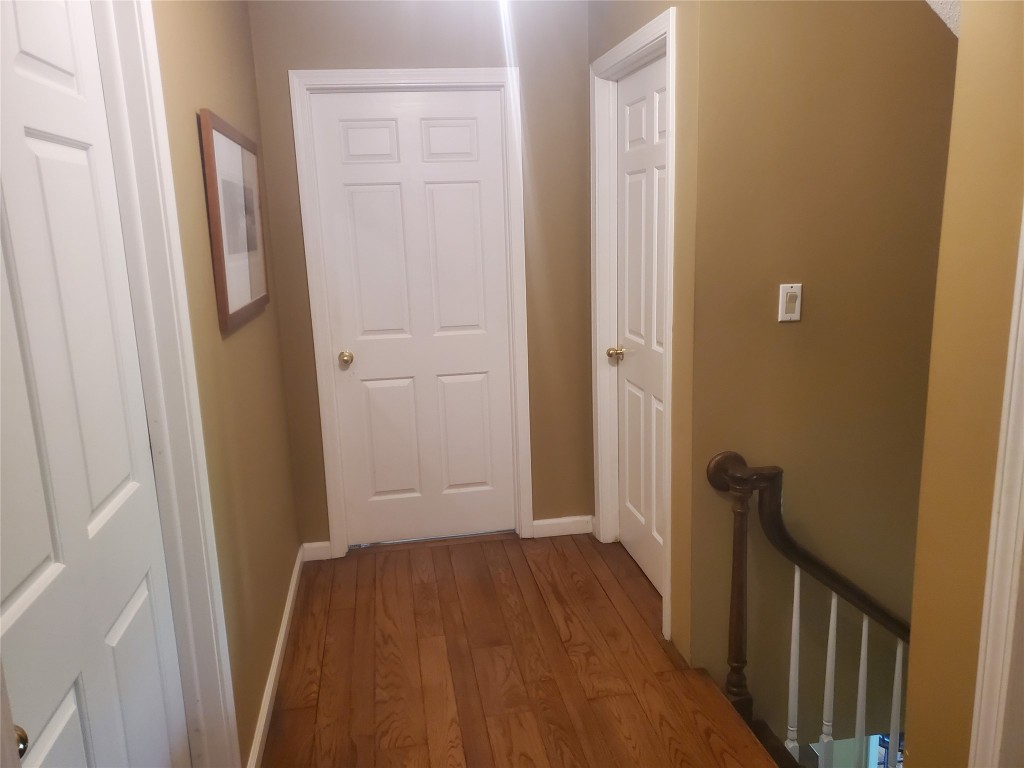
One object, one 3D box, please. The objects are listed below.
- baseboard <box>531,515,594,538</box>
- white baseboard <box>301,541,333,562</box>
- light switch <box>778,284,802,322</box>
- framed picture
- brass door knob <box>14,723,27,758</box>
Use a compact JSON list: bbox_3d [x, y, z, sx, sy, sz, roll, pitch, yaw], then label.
[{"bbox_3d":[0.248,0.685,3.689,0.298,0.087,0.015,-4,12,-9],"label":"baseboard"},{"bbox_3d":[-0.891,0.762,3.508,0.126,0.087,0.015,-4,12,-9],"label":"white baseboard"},{"bbox_3d":[0.862,-0.250,2.373,0.071,0.114,0.012,-4,12,-9],"label":"light switch"},{"bbox_3d":[-0.863,-0.510,2.460,0.022,0.583,0.851,-2,12,-9],"label":"framed picture"},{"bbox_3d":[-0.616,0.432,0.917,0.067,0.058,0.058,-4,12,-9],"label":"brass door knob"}]

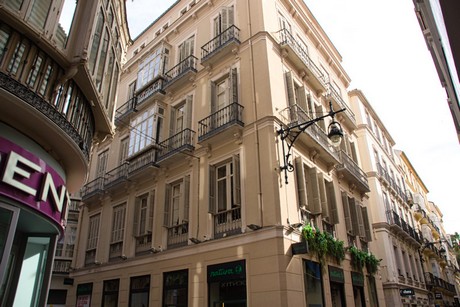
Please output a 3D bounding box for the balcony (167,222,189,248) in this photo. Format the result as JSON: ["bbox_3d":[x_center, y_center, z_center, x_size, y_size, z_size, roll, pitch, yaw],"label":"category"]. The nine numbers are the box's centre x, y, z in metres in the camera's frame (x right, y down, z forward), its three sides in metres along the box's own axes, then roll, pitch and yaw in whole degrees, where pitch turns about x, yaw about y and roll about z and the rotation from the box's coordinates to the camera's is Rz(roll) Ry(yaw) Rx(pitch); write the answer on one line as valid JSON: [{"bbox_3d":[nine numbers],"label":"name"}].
[{"bbox_3d":[-2.229,3.554,14.791,1.428,0.920,0.094,-23,-32,38],"label":"balcony"}]

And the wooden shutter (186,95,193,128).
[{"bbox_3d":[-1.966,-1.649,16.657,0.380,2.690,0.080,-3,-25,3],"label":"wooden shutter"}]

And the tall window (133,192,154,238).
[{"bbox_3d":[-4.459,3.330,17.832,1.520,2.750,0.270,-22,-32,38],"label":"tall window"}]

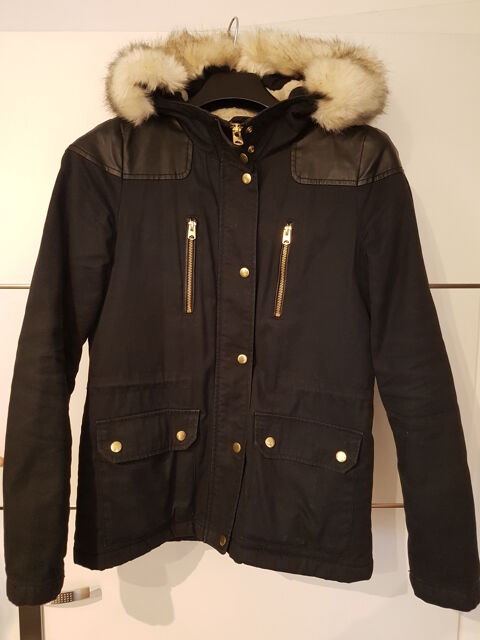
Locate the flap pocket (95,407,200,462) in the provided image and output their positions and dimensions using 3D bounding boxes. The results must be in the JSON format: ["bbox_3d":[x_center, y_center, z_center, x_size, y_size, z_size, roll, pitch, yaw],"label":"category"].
[{"bbox_3d":[-0.136,0.170,0.712,0.155,0.065,0.022,-5,7,-17],"label":"flap pocket"}]

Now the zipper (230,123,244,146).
[{"bbox_3d":[-0.004,-0.262,0.676,0.015,0.031,0.010,-8,6,1],"label":"zipper"}]

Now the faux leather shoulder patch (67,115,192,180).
[{"bbox_3d":[-0.161,-0.255,0.702,0.178,0.094,0.070,0,6,0],"label":"faux leather shoulder patch"}]

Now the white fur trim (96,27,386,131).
[{"bbox_3d":[0.009,-0.341,0.693,0.390,0.160,0.150,0,6,0],"label":"white fur trim"}]

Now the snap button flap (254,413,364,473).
[{"bbox_3d":[0.099,0.180,0.713,0.162,0.067,0.022,7,8,16],"label":"snap button flap"}]

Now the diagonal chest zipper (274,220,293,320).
[{"bbox_3d":[0.064,-0.072,0.696,0.015,0.140,0.010,6,6,-1],"label":"diagonal chest zipper"}]

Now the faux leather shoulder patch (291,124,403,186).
[{"bbox_3d":[0.157,-0.245,0.703,0.163,0.092,0.070,0,6,0],"label":"faux leather shoulder patch"}]

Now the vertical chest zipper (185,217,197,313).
[{"bbox_3d":[-0.072,-0.079,0.696,0.015,0.140,0.010,2,6,0],"label":"vertical chest zipper"}]

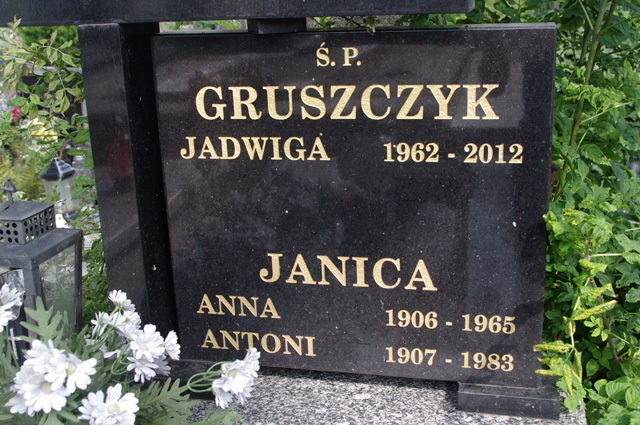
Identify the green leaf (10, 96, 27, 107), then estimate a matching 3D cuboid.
[{"bbox_3d":[-0.647,-0.238,1.600,0.036,0.021,0.014,-4,-23,-8],"label":"green leaf"}]

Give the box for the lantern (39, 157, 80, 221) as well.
[{"bbox_3d":[-0.905,-0.084,2.600,0.092,0.210,0.092,3,20,19],"label":"lantern"}]

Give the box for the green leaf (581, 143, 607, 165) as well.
[{"bbox_3d":[0.471,-0.099,1.280,0.054,0.025,0.014,34,-14,17],"label":"green leaf"}]

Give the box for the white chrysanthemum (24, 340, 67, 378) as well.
[{"bbox_3d":[-0.376,0.201,1.020,0.052,0.050,0.030,-1,-21,3],"label":"white chrysanthemum"}]

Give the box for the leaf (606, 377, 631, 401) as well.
[{"bbox_3d":[0.488,0.290,1.220,0.040,0.014,0.036,0,60,7],"label":"leaf"}]

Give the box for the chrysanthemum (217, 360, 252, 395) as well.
[{"bbox_3d":[-0.127,0.246,1.110,0.047,0.048,0.030,4,-16,19],"label":"chrysanthemum"}]

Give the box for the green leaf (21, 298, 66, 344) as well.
[{"bbox_3d":[-0.382,0.152,1.030,0.060,0.070,0.020,-3,-24,-4],"label":"green leaf"}]

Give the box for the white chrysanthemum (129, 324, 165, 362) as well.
[{"bbox_3d":[-0.256,0.193,1.100,0.053,0.053,0.030,-1,-18,3],"label":"white chrysanthemum"}]

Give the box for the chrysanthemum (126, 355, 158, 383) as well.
[{"bbox_3d":[-0.262,0.230,1.100,0.045,0.042,0.030,2,-26,14],"label":"chrysanthemum"}]

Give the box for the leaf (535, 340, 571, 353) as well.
[{"bbox_3d":[0.343,0.198,1.100,0.054,0.018,0.018,3,-11,7],"label":"leaf"}]

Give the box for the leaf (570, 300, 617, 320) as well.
[{"bbox_3d":[0.403,0.145,1.100,0.071,0.020,0.020,-21,-13,1],"label":"leaf"}]

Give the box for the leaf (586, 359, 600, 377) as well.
[{"bbox_3d":[0.484,0.274,1.320,0.025,0.032,0.012,2,-23,13],"label":"leaf"}]

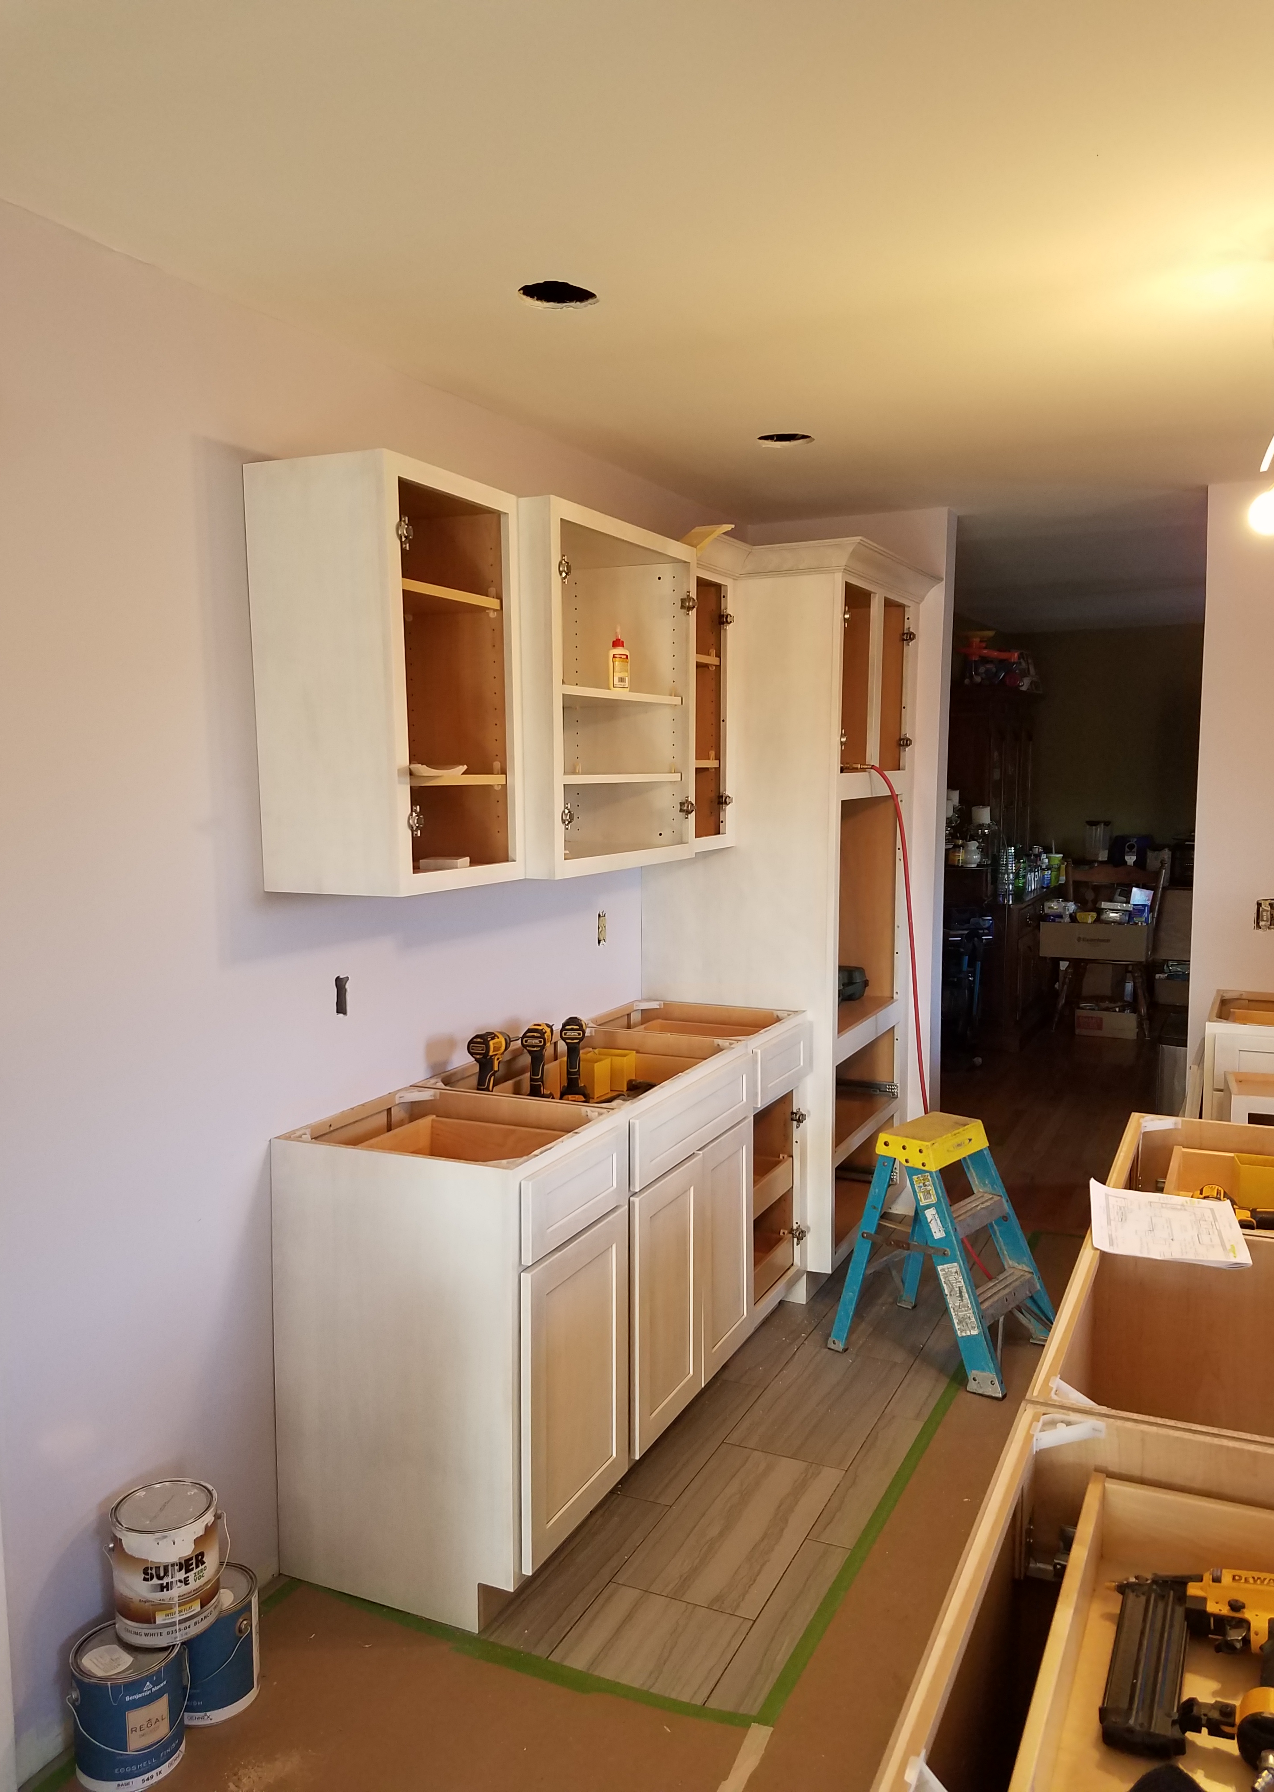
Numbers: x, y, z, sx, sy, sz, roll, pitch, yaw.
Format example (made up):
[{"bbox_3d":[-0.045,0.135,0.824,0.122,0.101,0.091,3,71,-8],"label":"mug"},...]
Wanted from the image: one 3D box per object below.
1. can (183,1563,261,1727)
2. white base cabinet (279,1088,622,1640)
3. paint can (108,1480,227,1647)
[{"bbox_3d":[-0.729,1.272,2.294,0.170,0.191,0.170,0,5,0],"label":"can"},{"bbox_3d":[-0.352,0.886,2.701,0.546,0.876,0.465,2,6,25],"label":"white base cabinet"},{"bbox_3d":[-0.767,1.090,2.201,0.170,0.191,0.170,0,5,0],"label":"paint can"}]

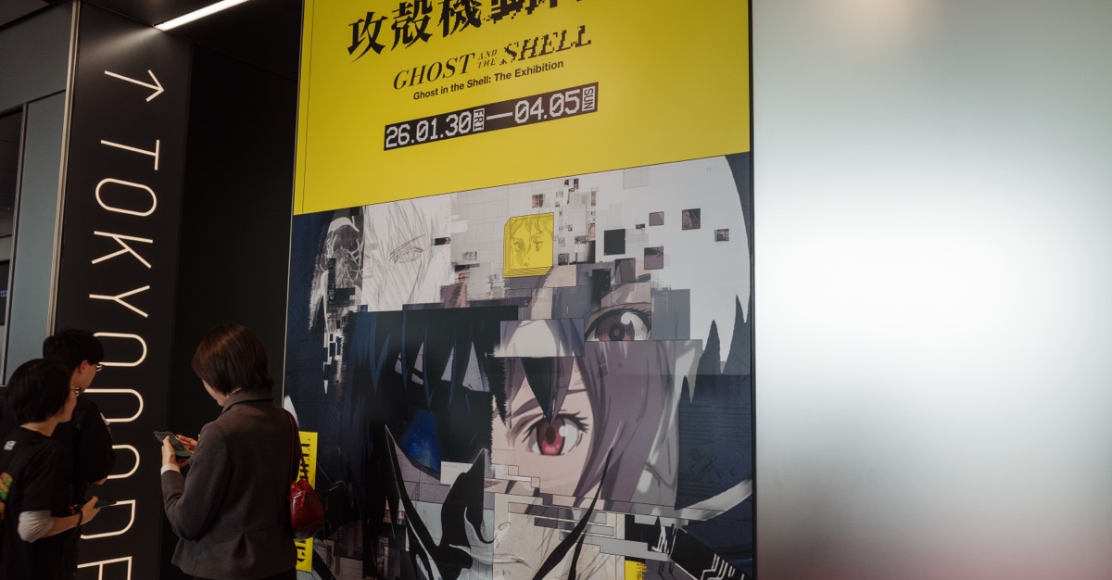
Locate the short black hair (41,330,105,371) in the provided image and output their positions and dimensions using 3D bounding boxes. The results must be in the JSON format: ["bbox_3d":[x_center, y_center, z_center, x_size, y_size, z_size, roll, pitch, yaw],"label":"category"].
[{"bbox_3d":[-1.896,0.248,3.400,0.190,0.190,0.230,-2,-7,22],"label":"short black hair"}]

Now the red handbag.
[{"bbox_3d":[-0.770,0.562,2.610,0.110,0.360,0.210,5,-7,-34],"label":"red handbag"}]

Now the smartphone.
[{"bbox_3d":[-1.194,0.482,2.700,0.150,0.010,0.074,32,5,31],"label":"smartphone"}]

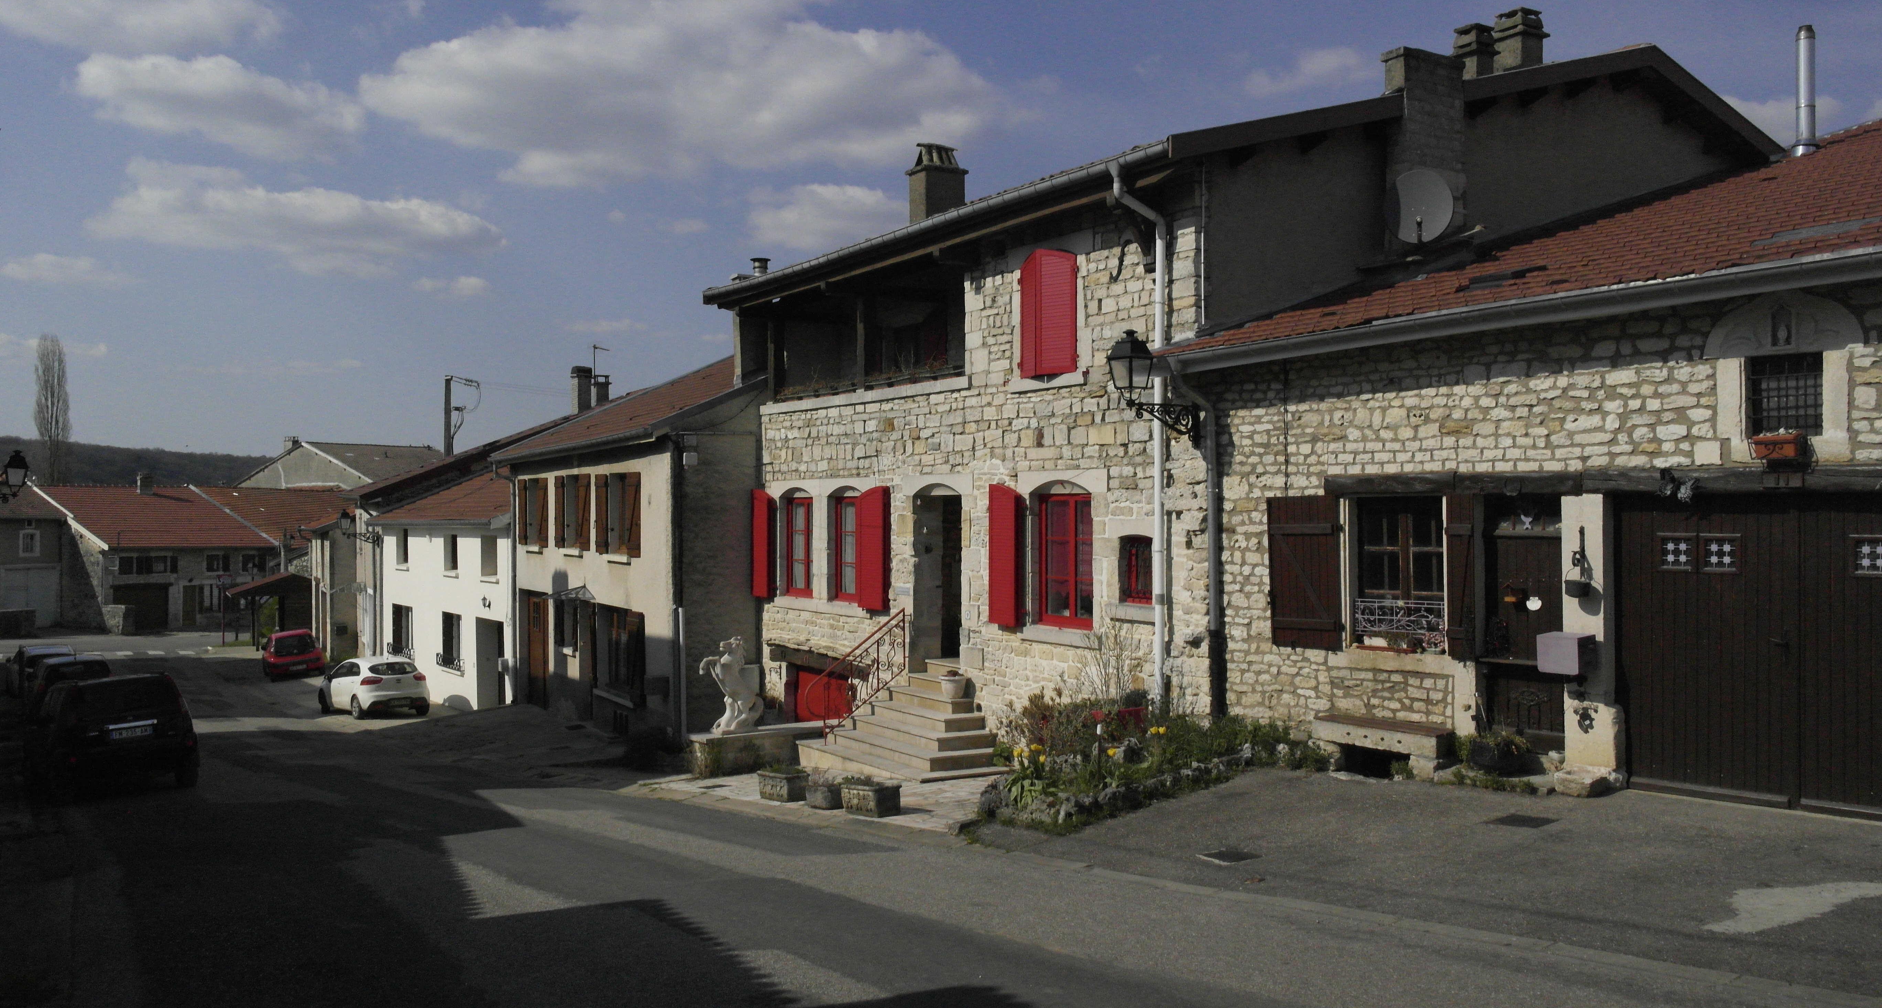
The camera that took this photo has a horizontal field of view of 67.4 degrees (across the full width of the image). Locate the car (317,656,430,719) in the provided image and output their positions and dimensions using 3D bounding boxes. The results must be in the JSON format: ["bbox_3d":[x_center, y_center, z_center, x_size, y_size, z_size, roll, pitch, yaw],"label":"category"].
[{"bbox_3d":[-14.340,4.550,35.550,1.720,1.455,4.050,0,-4,-38],"label":"car"}]

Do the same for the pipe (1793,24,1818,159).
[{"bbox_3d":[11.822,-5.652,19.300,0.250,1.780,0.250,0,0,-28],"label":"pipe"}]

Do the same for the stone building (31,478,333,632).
[{"bbox_3d":[-41.385,2.512,77.478,14.000,7.700,13.000,0,0,40],"label":"stone building"}]

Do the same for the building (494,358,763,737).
[{"bbox_3d":[-2.278,0.122,30.411,11.900,8.500,13.000,0,0,-28],"label":"building"}]

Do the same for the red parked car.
[{"bbox_3d":[-21.300,4.900,46.300,1.650,1.430,3.800,0,-2,-30],"label":"red parked car"}]

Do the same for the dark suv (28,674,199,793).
[{"bbox_3d":[-12.700,3.400,21.550,1.765,1.690,4.500,0,-5,-37],"label":"dark suv"}]

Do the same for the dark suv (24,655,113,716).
[{"bbox_3d":[-23.000,4.650,37.200,1.780,1.570,4.300,0,-3,-35],"label":"dark suv"}]

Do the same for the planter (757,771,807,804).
[{"bbox_3d":[-1.745,3.059,15.436,0.280,0.290,0.620,0,-3,-38],"label":"planter"}]

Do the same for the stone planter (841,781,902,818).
[{"bbox_3d":[-0.687,2.931,14.086,0.280,0.290,0.620,0,-3,-38],"label":"stone planter"}]

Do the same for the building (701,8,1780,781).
[{"bbox_3d":[5.109,-1.356,22.111,15.100,9.250,12.200,0,0,-31],"label":"building"}]

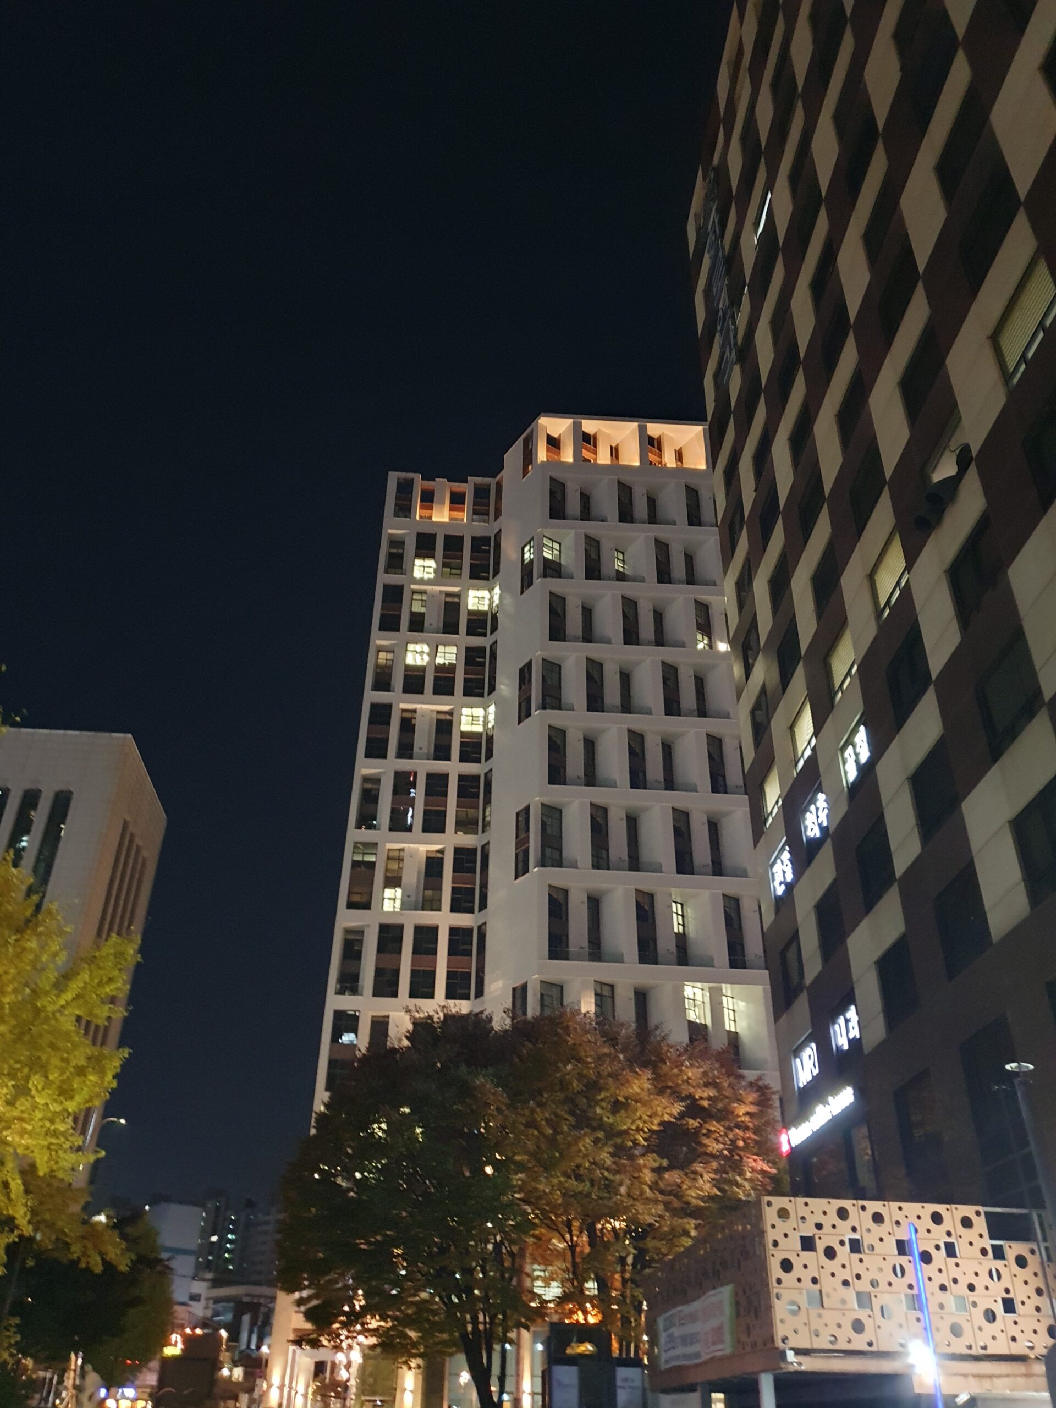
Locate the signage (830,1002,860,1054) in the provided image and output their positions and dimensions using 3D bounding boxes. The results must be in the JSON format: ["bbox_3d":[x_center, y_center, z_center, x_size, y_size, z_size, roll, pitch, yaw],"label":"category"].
[{"bbox_3d":[9.463,9.758,31.590,0.200,0.997,2.205,3,-33,-2],"label":"signage"}]

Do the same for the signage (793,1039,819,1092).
[{"bbox_3d":[9.229,11.976,35.015,0.150,1.027,2.398,3,-33,-2],"label":"signage"}]

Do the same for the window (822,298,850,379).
[{"bbox_3d":[10.511,-12.378,35.649,0.200,1.750,2.240,3,-33,-2],"label":"window"}]

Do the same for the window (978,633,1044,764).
[{"bbox_3d":[10.431,-0.128,22.689,0.200,1.855,2.240,3,-33,-2],"label":"window"}]

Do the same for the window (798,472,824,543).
[{"bbox_3d":[10.082,-7.029,37.516,0.200,1.650,2.466,3,-33,-2],"label":"window"}]

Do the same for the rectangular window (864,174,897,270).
[{"bbox_3d":[11.297,-15.395,33.722,0.200,1.861,2.334,3,-33,-2],"label":"rectangular window"}]

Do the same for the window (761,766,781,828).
[{"bbox_3d":[9.414,3.489,40.896,0.200,1.823,2.220,3,-33,-2],"label":"window"}]

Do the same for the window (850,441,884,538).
[{"bbox_3d":[10.863,-6.806,33.545,0.200,1.898,2.514,3,-33,-2],"label":"window"}]

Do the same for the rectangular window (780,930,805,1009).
[{"bbox_3d":[9.277,9.319,37.106,0.200,1.951,2.320,3,-33,-2],"label":"rectangular window"}]

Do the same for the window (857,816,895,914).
[{"bbox_3d":[9.889,4.542,29.774,0.200,1.855,2.240,3,-33,-2],"label":"window"}]

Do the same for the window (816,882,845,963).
[{"bbox_3d":[10.078,7.237,35.065,0.200,1.971,2.469,3,-33,-2],"label":"window"}]

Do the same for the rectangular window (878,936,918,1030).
[{"bbox_3d":[10.290,7.747,29.287,0.200,2.008,2.334,3,-33,-2],"label":"rectangular window"}]

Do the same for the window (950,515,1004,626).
[{"bbox_3d":[10.502,-3.035,24.531,0.200,1.750,2.240,3,-33,-2],"label":"window"}]

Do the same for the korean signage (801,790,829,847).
[{"bbox_3d":[10.180,3.950,37.173,0.150,1.314,2.559,3,-33,-2],"label":"korean signage"}]

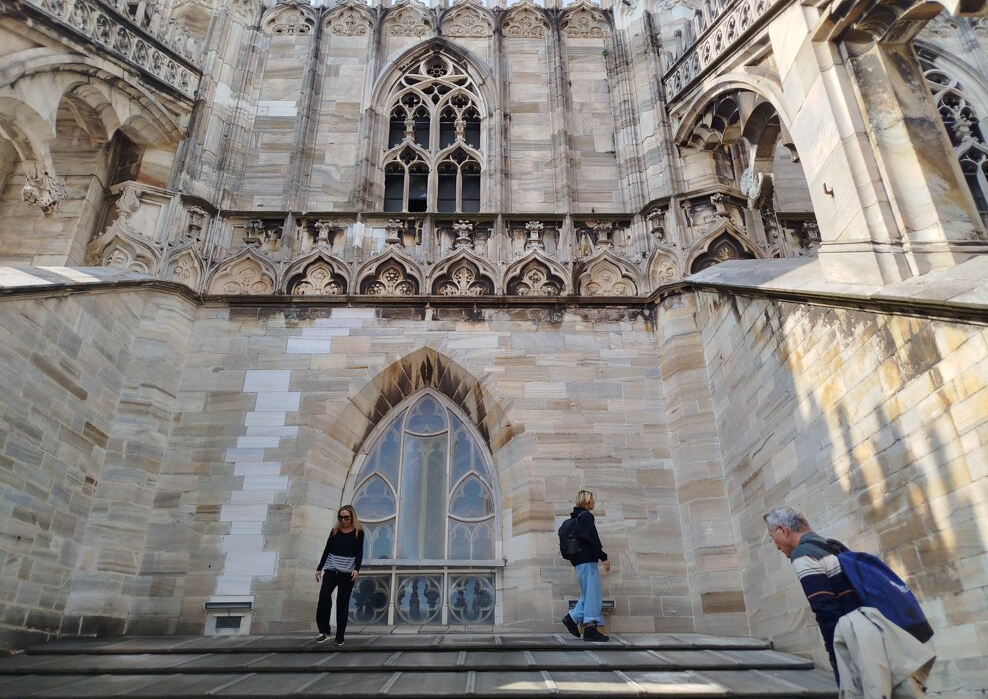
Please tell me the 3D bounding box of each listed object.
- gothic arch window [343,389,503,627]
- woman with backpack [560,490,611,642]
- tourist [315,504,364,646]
[{"bbox_3d":[-0.985,2.107,9.677,2.160,3.310,0.220,0,-26,-1],"label":"gothic arch window"},{"bbox_3d":[1.099,2.594,8.361,0.620,1.767,0.500,7,-27,-14],"label":"woman with backpack"},{"bbox_3d":[-1.842,2.619,8.107,0.500,1.574,0.400,-3,-26,4],"label":"tourist"}]

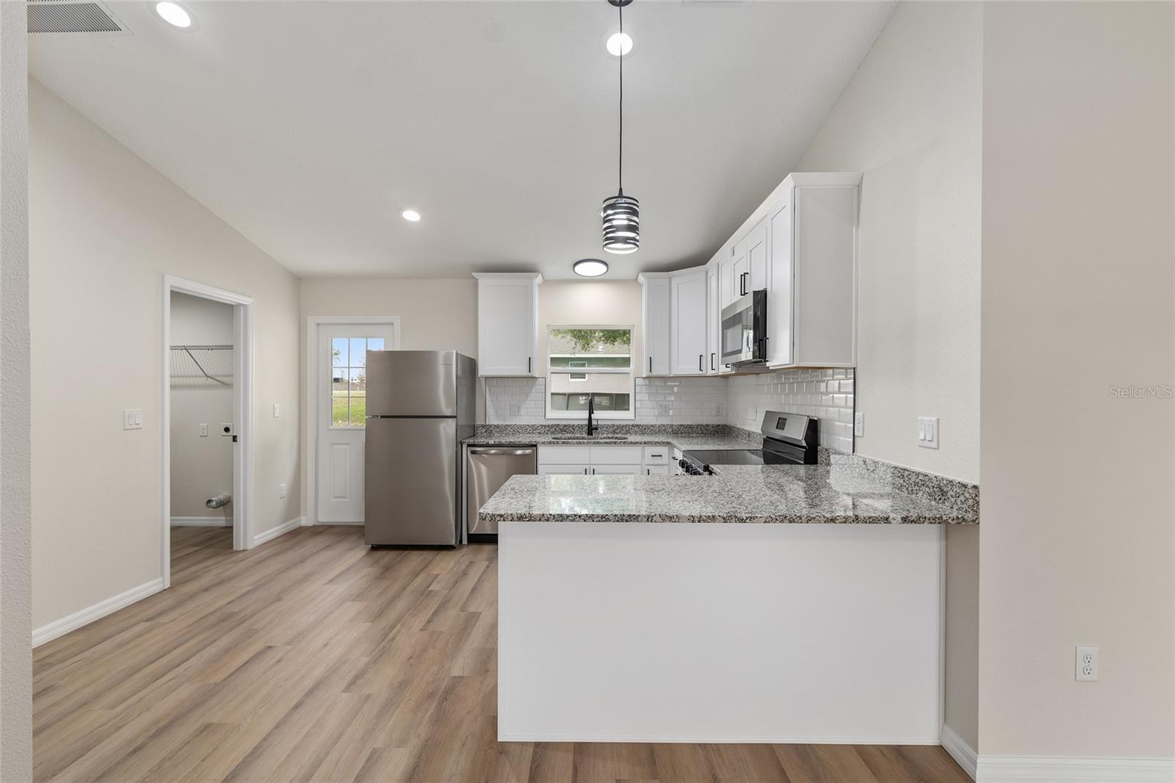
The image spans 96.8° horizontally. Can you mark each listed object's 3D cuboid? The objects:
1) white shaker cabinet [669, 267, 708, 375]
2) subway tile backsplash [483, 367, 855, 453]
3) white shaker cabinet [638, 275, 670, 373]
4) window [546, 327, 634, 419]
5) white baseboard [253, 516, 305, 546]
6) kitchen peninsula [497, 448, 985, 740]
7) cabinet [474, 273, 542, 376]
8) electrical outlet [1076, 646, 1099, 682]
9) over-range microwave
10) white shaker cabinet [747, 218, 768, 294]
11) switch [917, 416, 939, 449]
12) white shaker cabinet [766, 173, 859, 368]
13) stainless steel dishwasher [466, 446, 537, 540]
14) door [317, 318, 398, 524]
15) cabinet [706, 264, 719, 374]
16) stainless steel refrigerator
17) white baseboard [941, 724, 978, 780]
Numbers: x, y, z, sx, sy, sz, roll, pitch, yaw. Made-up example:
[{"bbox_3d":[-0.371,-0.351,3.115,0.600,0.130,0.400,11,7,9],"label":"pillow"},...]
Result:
[{"bbox_3d":[1.062,-0.624,4.897,0.410,0.960,0.480,0,0,-44],"label":"white shaker cabinet"},{"bbox_3d":[0.182,0.099,3.995,2.463,0.465,2.510,0,0,0],"label":"subway tile backsplash"},{"bbox_3d":[0.648,-0.620,5.022,0.250,0.955,0.335,0,0,1],"label":"white shaker cabinet"},{"bbox_3d":[0.033,-0.190,5.280,0.891,0.936,0.080,0,0,0],"label":"window"},{"bbox_3d":[-2.860,1.282,4.844,0.015,0.087,0.710,0,0,1],"label":"white baseboard"},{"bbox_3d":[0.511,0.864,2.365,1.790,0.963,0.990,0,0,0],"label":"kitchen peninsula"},{"bbox_3d":[-0.757,-0.621,5.056,0.620,0.957,0.390,0,0,0],"label":"cabinet"},{"bbox_3d":[1.729,0.942,1.801,0.078,0.121,0.010,0,0,1],"label":"electrical outlet"},{"bbox_3d":[1.196,-0.390,3.457,0.431,0.406,0.760,0,0,0],"label":"over-range microwave"},{"bbox_3d":[1.205,-0.812,3.220,0.320,0.400,0.390,0,0,1],"label":"white shaker cabinet"},{"bbox_3d":[1.357,0.165,2.084,0.010,0.118,0.121,0,0,1],"label":"switch"},{"bbox_3d":[1.221,-0.613,2.862,0.378,0.970,0.422,0,0,0],"label":"white shaker cabinet"},{"bbox_3d":[-0.744,0.901,4.846,0.605,0.855,0.610,0,0,1],"label":"stainless steel dishwasher"},{"bbox_3d":[-2.371,0.323,5.351,0.810,2.035,0.050,0,0,0],"label":"door"},{"bbox_3d":[1.230,-0.617,4.439,0.368,0.955,0.395,0,0,0],"label":"cabinet"},{"bbox_3d":[-1.488,0.490,4.802,0.768,1.680,0.770,0,0,1],"label":"stainless steel refrigerator"},{"bbox_3d":[1.352,1.306,1.896,0.014,0.087,0.185,0,0,1],"label":"white baseboard"}]

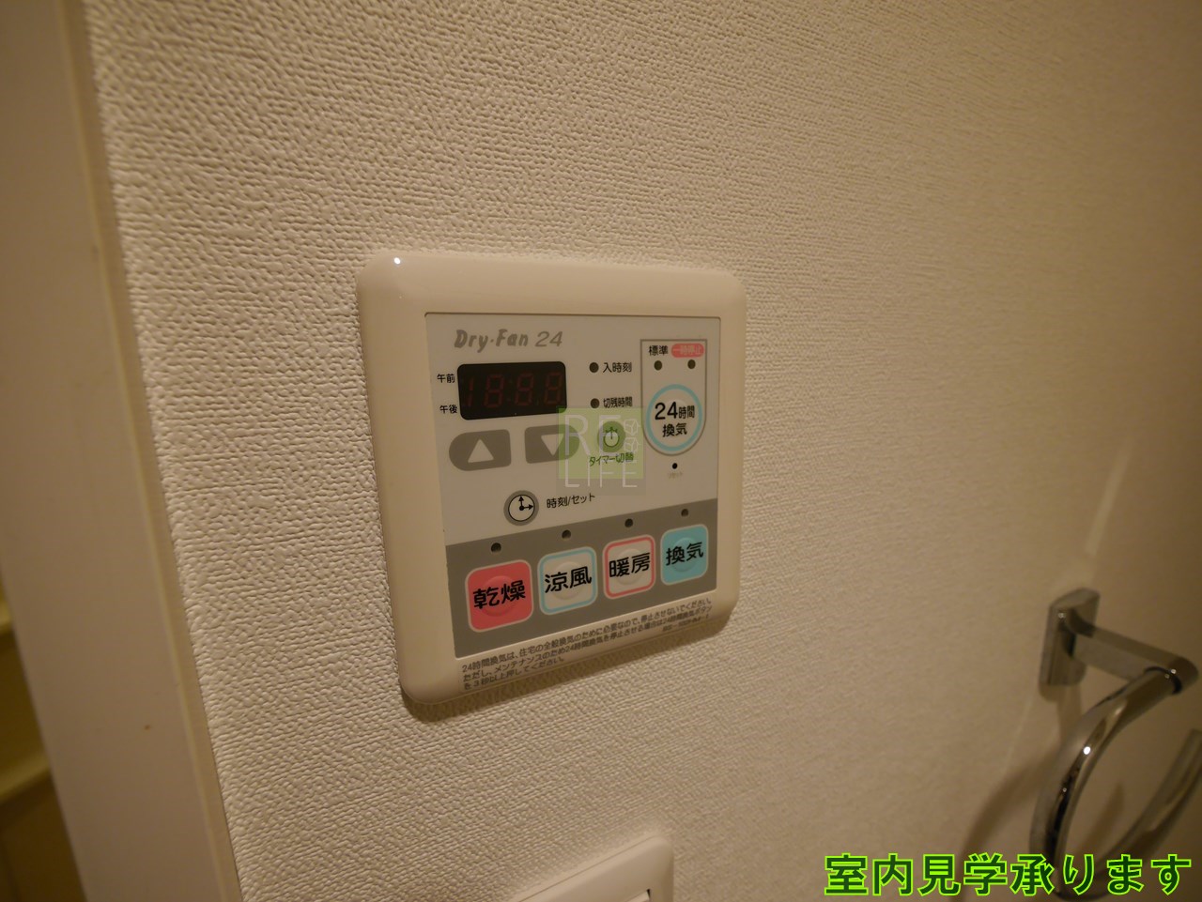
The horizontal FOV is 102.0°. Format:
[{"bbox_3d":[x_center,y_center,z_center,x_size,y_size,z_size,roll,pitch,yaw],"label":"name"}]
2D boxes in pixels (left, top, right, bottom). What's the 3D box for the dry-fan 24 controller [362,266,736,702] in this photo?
[{"bbox_3d":[-0.004,0.005,0.148,0.116,0.120,0.015,-6,11,-24],"label":"dry-fan 24 controller"}]

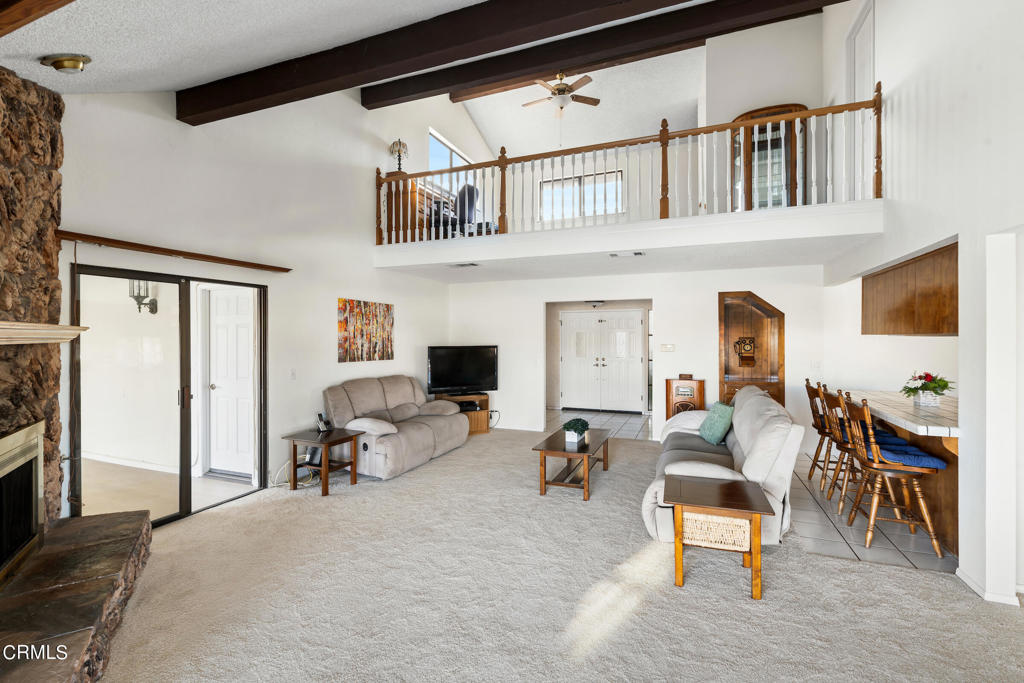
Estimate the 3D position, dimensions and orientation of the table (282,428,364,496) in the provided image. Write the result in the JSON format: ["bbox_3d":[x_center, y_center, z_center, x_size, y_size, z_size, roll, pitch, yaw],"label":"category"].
[{"bbox_3d":[-1.886,1.200,4.295,0.621,0.508,0.487,0,0,22],"label":"table"}]

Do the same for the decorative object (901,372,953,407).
[{"bbox_3d":[3.615,0.410,3.726,0.318,0.283,0.228,0,0,20],"label":"decorative object"}]

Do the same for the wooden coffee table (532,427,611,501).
[{"bbox_3d":[0.667,1.240,4.455,0.571,0.428,1.082,0,0,22],"label":"wooden coffee table"}]

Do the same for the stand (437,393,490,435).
[{"bbox_3d":[-0.818,1.149,6.730,0.820,0.600,0.430,0,0,-31],"label":"stand"}]

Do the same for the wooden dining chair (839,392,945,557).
[{"bbox_3d":[2.815,0.942,3.142,0.530,1.065,0.460,0,0,22],"label":"wooden dining chair"}]

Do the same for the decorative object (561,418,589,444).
[{"bbox_3d":[0.690,0.924,4.504,0.179,0.204,0.387,0,0,22],"label":"decorative object"}]

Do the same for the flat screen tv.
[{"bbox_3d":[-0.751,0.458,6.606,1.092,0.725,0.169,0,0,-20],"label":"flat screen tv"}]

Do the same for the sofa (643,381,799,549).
[{"bbox_3d":[1.840,0.983,3.942,1.020,0.970,2.120,0,0,22],"label":"sofa"}]

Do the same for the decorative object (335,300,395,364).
[{"bbox_3d":[-1.872,-0.130,5.575,0.030,0.774,1.043,0,0,23],"label":"decorative object"}]

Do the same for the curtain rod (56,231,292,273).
[{"bbox_3d":[-2.666,-0.717,3.650,0.070,0.052,1.797,0,0,23],"label":"curtain rod"}]

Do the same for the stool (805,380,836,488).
[{"bbox_3d":[3.283,0.935,4.284,0.530,1.065,0.450,0,0,22],"label":"stool"}]

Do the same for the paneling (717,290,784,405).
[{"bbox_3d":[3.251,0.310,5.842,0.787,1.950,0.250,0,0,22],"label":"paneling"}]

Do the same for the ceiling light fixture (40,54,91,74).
[{"bbox_3d":[-2.324,-1.441,2.243,0.215,0.070,0.215,0,29,22],"label":"ceiling light fixture"}]

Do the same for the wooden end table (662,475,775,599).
[{"bbox_3d":[1.285,1.213,2.703,0.575,0.525,0.545,0,0,22],"label":"wooden end table"}]

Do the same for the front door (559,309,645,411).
[{"bbox_3d":[1.775,0.391,8.548,1.660,2.060,0.100,0,0,22],"label":"front door"}]

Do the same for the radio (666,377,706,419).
[{"bbox_3d":[2.423,0.973,5.964,0.526,0.943,0.318,0,0,20],"label":"radio"}]

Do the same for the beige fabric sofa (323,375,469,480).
[{"bbox_3d":[-1.407,0.966,5.419,0.990,0.980,1.750,0,0,22],"label":"beige fabric sofa"}]

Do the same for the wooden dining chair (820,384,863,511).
[{"bbox_3d":[3.029,0.932,3.680,0.526,1.053,0.477,0,0,22],"label":"wooden dining chair"}]

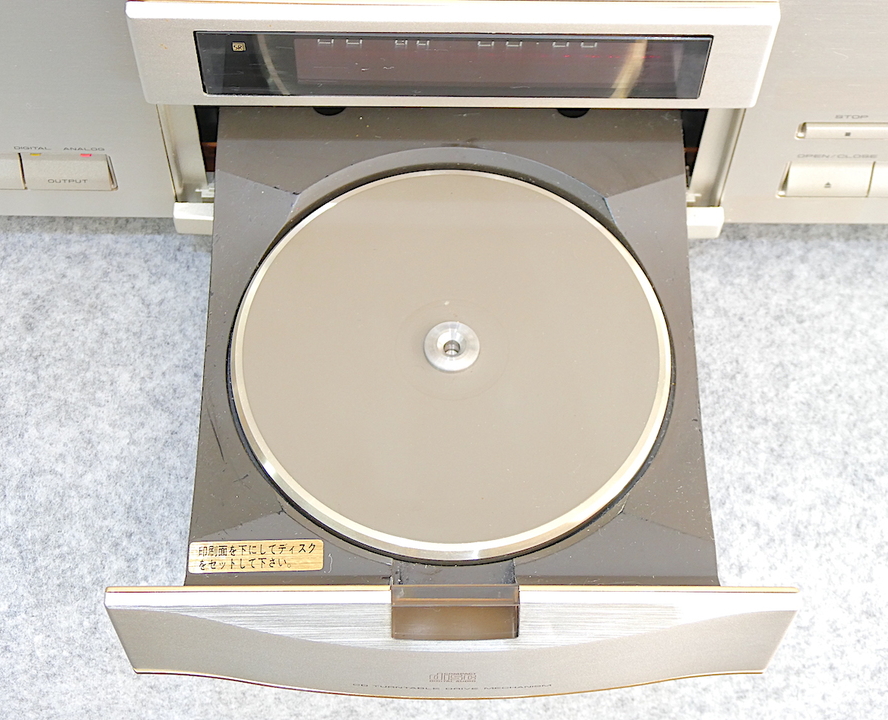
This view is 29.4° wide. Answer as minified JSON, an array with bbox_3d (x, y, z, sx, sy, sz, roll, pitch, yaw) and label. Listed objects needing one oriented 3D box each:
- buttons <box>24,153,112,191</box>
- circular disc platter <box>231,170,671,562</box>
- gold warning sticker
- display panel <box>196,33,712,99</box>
[{"bbox_3d":[-0.116,-0.058,0.520,0.027,0.016,0.004,0,62,-1],"label":"buttons"},{"bbox_3d":[0.002,-0.002,0.456,0.119,0.007,0.119,0,62,-1],"label":"circular disc platter"},{"bbox_3d":[-0.047,0.049,0.424,0.034,0.001,0.008,0,62,-1],"label":"gold warning sticker"},{"bbox_3d":[0.003,-0.083,0.469,0.140,0.028,0.005,0,62,-1],"label":"display panel"}]

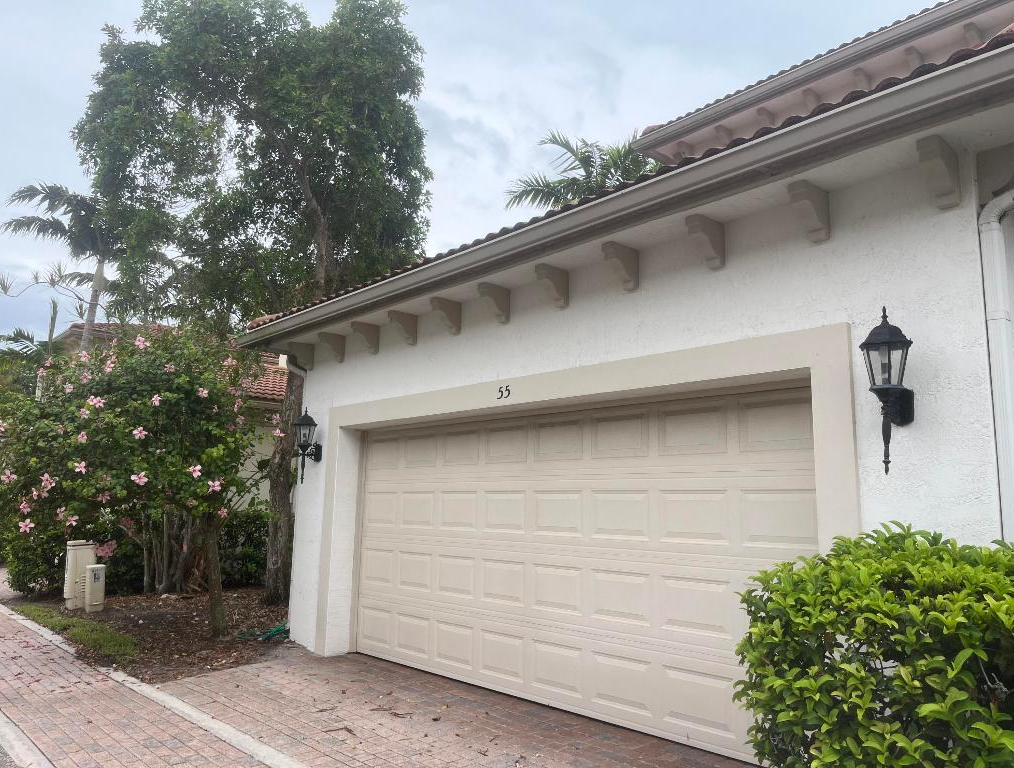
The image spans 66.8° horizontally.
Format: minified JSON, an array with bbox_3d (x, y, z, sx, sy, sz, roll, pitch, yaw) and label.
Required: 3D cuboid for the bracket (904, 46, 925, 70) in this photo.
[{"bbox_3d":[4.481,-3.534,8.480,0.245,0.260,0.092,9,-12,-41],"label":"bracket"}]

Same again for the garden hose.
[{"bbox_3d":[-2.616,2.631,8.242,0.600,0.125,0.636,4,-10,-17],"label":"garden hose"}]

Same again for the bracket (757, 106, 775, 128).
[{"bbox_3d":[3.294,-3.345,9.780,0.245,0.260,0.092,9,-12,-41],"label":"bracket"}]

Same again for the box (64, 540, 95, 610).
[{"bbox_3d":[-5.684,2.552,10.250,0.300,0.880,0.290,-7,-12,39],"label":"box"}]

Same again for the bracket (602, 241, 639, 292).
[{"bbox_3d":[0.717,-0.738,4.835,0.245,0.260,0.092,9,-12,-41],"label":"bracket"}]

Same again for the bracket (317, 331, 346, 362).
[{"bbox_3d":[-1.742,-0.349,7.644,0.253,0.254,0.087,9,-12,-41],"label":"bracket"}]

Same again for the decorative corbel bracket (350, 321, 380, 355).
[{"bbox_3d":[-1.320,-0.418,7.175,0.253,0.254,0.087,9,-12,-41],"label":"decorative corbel bracket"}]

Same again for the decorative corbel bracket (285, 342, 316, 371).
[{"bbox_3d":[-2.172,-0.280,8.120,0.253,0.254,0.087,9,-12,-41],"label":"decorative corbel bracket"}]

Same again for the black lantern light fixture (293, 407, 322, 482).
[{"bbox_3d":[-1.986,0.628,7.703,0.299,0.793,0.220,9,-12,-41],"label":"black lantern light fixture"}]

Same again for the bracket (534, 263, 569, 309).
[{"bbox_3d":[0.316,-0.683,5.360,0.253,0.254,0.087,9,-12,-41],"label":"bracket"}]

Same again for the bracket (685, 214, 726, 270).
[{"bbox_3d":[1.150,-0.818,4.436,0.253,0.254,0.087,9,-12,-41],"label":"bracket"}]

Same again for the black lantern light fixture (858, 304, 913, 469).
[{"bbox_3d":[1.742,0.029,3.503,0.290,0.770,0.225,9,-12,-41],"label":"black lantern light fixture"}]

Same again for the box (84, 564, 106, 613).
[{"bbox_3d":[-5.357,2.659,10.000,0.190,0.590,0.210,-7,-12,40],"label":"box"}]

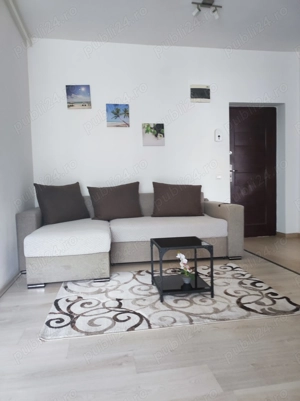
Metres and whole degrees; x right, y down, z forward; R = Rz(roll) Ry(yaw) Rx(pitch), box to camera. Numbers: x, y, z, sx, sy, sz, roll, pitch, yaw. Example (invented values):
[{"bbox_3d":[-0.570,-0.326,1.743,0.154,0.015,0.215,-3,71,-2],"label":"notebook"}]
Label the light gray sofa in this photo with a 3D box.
[{"bbox_3d":[-0.160,0.306,3.235,2.366,0.742,1.427,-2,3,-9],"label":"light gray sofa"}]

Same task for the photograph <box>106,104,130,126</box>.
[{"bbox_3d":[-0.423,-1.140,3.894,0.303,0.303,0.025,-2,3,-9],"label":"photograph"}]

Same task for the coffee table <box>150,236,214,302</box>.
[{"bbox_3d":[0.239,0.516,2.259,0.389,0.383,0.394,-2,3,-9],"label":"coffee table"}]

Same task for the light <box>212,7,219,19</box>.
[{"bbox_3d":[0.690,-1.976,3.040,0.065,0.100,0.070,-2,3,-9],"label":"light"}]

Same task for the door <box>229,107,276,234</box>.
[{"bbox_3d":[1.582,-0.430,4.513,0.828,2.009,0.070,-2,3,-9],"label":"door"}]

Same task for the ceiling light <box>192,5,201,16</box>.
[{"bbox_3d":[0.486,-1.976,3.008,0.075,0.100,0.070,-2,3,-9],"label":"ceiling light"}]

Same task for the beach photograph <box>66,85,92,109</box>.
[{"bbox_3d":[-0.931,-1.358,3.806,0.303,0.303,0.025,-2,3,-9],"label":"beach photograph"}]

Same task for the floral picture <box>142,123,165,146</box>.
[{"bbox_3d":[0.056,-0.900,3.978,0.303,0.303,0.025,-2,3,-9],"label":"floral picture"}]

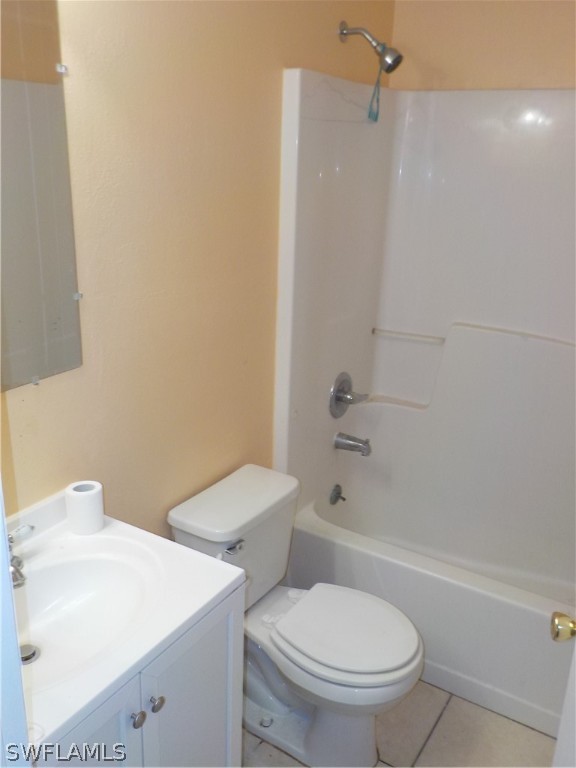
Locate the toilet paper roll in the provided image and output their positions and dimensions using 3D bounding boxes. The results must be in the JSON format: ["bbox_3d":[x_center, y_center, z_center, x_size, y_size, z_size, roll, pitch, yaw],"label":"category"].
[{"bbox_3d":[-0.458,0.279,1.503,0.082,0.095,0.082,2,19,-1],"label":"toilet paper roll"}]

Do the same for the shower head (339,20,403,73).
[{"bbox_3d":[0.276,-1.093,2.157,0.217,0.163,0.070,13,21,29],"label":"shower head"}]

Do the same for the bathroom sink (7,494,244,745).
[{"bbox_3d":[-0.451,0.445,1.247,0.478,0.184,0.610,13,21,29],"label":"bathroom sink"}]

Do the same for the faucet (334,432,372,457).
[{"bbox_3d":[0.259,0.240,2.606,0.148,0.073,0.060,13,21,29],"label":"faucet"}]

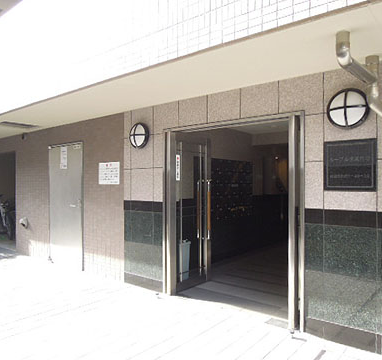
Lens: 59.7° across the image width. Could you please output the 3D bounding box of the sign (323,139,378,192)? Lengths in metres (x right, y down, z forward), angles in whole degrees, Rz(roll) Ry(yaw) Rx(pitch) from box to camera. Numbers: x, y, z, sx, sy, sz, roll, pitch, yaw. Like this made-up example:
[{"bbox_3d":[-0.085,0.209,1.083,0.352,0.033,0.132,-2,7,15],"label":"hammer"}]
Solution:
[{"bbox_3d":[1.271,-0.113,2.667,0.400,0.400,0.030,0,-1,38],"label":"sign"}]

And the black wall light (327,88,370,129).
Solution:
[{"bbox_3d":[1.245,-0.560,2.646,0.310,0.310,0.100,0,-1,38],"label":"black wall light"}]

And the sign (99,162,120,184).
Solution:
[{"bbox_3d":[-1.114,-0.089,4.531,0.450,0.297,0.020,0,-1,38],"label":"sign"}]

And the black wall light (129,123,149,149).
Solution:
[{"bbox_3d":[-0.651,-0.542,4.123,0.310,0.310,0.100,0,-1,38],"label":"black wall light"}]

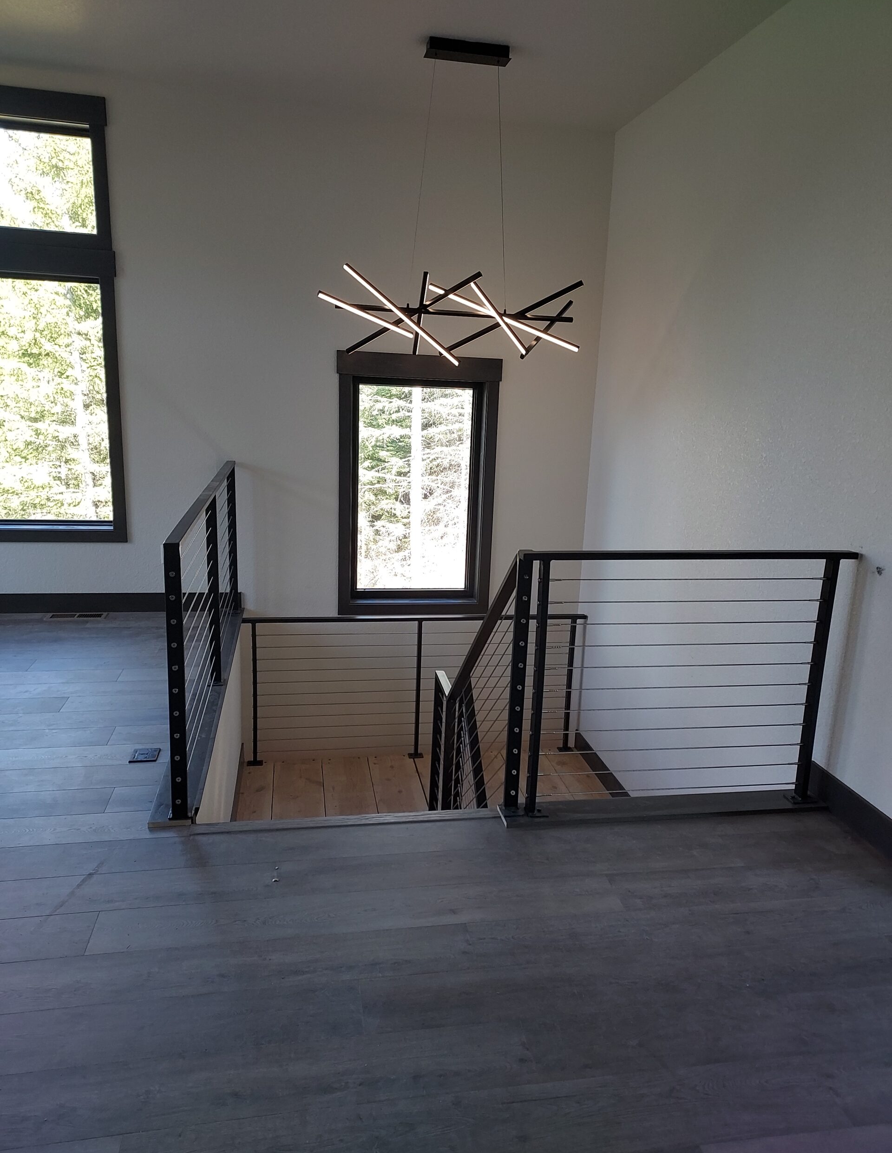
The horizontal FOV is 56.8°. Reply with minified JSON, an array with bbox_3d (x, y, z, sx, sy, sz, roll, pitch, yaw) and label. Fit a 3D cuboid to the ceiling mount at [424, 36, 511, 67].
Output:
[{"bbox_3d":[0.106,-2.508,3.944,0.409,0.052,0.110,0,13,-11],"label":"ceiling mount"}]

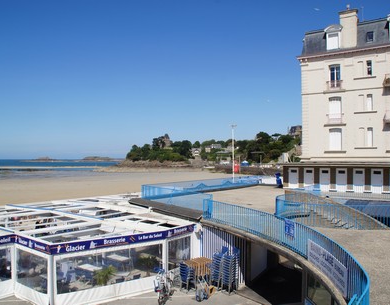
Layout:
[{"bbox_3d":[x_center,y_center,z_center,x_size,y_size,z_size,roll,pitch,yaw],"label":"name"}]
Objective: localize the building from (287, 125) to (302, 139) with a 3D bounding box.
[{"bbox_3d":[62.800,-10.540,205.000,12.000,11.000,10.000,-1,-1,34],"label":"building"}]

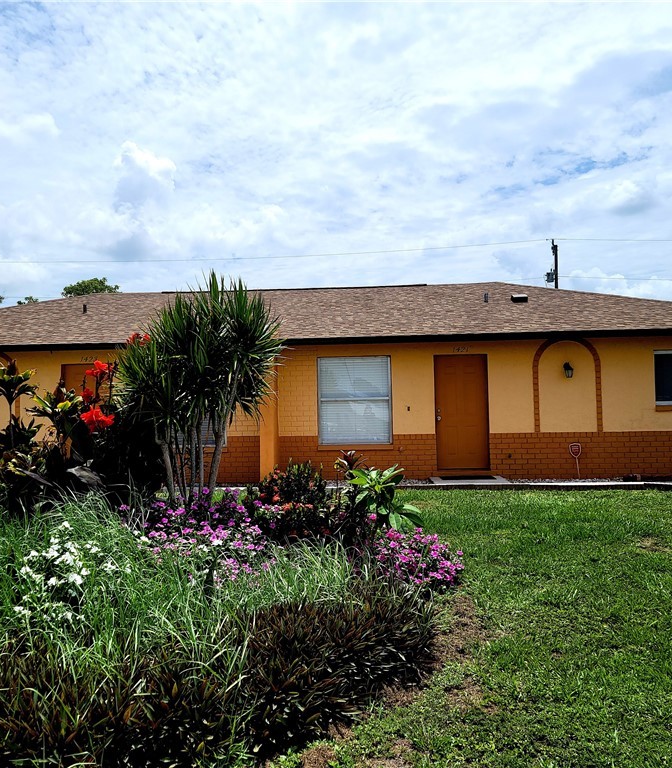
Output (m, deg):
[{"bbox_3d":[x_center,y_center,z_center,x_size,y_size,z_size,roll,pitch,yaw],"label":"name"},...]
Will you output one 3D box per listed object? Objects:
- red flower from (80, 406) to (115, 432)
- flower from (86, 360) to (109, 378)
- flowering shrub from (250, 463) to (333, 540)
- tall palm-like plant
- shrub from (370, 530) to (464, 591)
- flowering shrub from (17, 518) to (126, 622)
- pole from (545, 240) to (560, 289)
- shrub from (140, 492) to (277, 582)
[{"bbox_3d":[-1.838,0.274,5.700,0.262,0.200,0.220,-1,-2,0],"label":"red flower"},{"bbox_3d":[-1.871,-0.114,5.800,0.205,0.145,0.180,-1,-2,0],"label":"flower"},{"bbox_3d":[-0.390,1.096,6.200,0.700,0.800,0.650,-1,-2,0],"label":"flowering shrub"},{"bbox_3d":[-1.190,0.310,6.400,1.420,2.420,1.300,-1,-2,0],"label":"tall palm-like plant"},{"bbox_3d":[0.606,1.295,5.500,0.700,0.430,0.620,-1,-2,0],"label":"shrub"},{"bbox_3d":[-1.699,1.184,4.750,0.680,0.580,0.620,-1,-2,0],"label":"flowering shrub"},{"bbox_3d":[12.647,-2.877,43.000,0.900,11.200,0.700,-1,-2,0],"label":"pole"},{"bbox_3d":[-0.982,1.165,5.650,0.970,0.610,0.800,-1,-2,0],"label":"shrub"}]

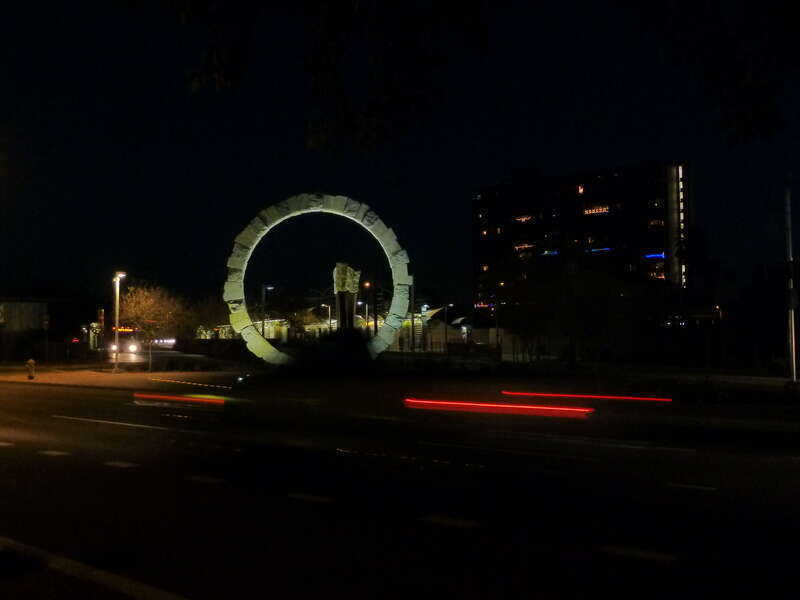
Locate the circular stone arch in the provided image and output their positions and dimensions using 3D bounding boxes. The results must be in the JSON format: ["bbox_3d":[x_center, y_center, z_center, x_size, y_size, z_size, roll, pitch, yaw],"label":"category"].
[{"bbox_3d":[-3.980,-0.870,39.000,9.100,8.400,0.850,0,-3,-6],"label":"circular stone arch"}]

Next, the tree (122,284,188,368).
[{"bbox_3d":[-13.200,1.480,43.500,3.700,4.650,3.600,0,-3,0],"label":"tree"}]

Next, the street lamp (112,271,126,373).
[{"bbox_3d":[-14.560,1.090,42.000,0.730,5.250,0.350,0,-3,0],"label":"street lamp"}]

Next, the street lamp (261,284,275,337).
[{"bbox_3d":[-13.100,2.130,80.000,1.400,7.100,0.400,0,-3,0],"label":"street lamp"}]

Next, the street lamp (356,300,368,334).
[{"bbox_3d":[-5.240,3.910,113.000,1.400,7.200,0.400,0,-3,0],"label":"street lamp"}]

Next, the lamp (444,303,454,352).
[{"bbox_3d":[7.040,3.980,115.000,1.400,7.200,0.400,0,-3,0],"label":"lamp"}]

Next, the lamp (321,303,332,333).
[{"bbox_3d":[-10.540,4.090,116.000,1.400,7.200,0.400,0,-3,0],"label":"lamp"}]

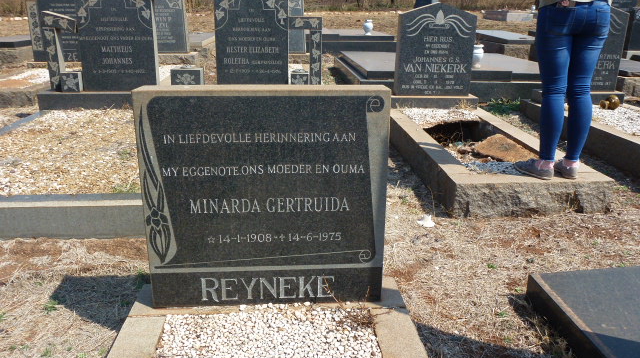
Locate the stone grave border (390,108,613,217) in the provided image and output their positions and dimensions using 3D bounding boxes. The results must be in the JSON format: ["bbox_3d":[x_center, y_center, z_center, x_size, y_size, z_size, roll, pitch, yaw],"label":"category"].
[{"bbox_3d":[1.149,-0.233,3.699,0.905,0.205,1.970,-1,21,-5],"label":"stone grave border"}]

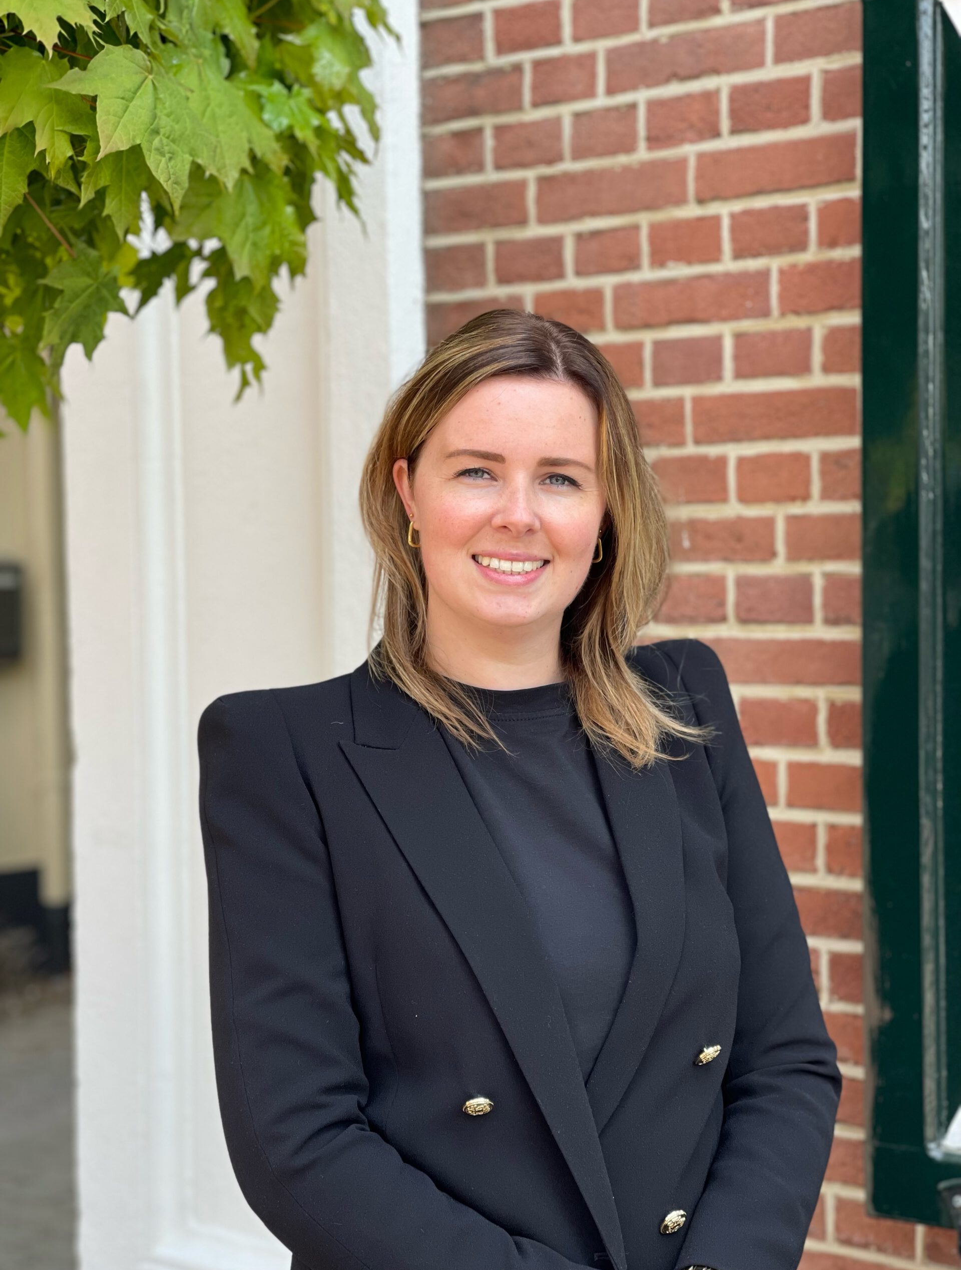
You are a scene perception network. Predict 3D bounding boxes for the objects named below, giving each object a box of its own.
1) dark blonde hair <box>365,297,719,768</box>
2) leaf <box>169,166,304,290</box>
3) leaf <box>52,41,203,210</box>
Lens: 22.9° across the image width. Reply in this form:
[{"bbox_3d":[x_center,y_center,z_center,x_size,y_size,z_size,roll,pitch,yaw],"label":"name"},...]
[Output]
[{"bbox_3d":[0.037,-0.075,1.830,0.260,0.350,0.250,-1,1,-10],"label":"dark blonde hair"},{"bbox_3d":[-0.199,-0.332,1.930,0.108,0.105,0.050,-1,-19,5],"label":"leaf"},{"bbox_3d":[-0.273,-0.392,1.830,0.118,0.128,0.050,-1,-21,8],"label":"leaf"}]

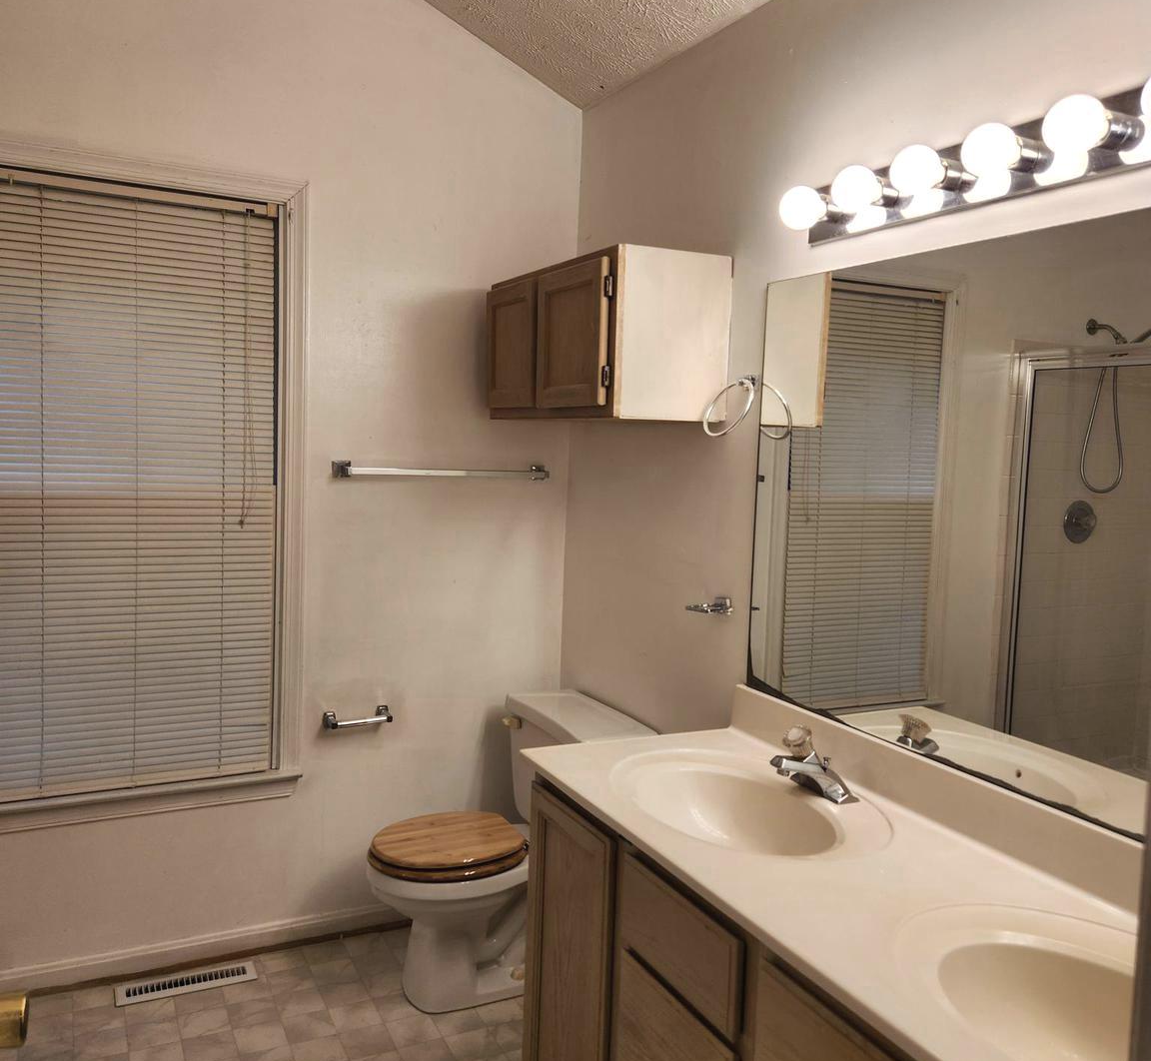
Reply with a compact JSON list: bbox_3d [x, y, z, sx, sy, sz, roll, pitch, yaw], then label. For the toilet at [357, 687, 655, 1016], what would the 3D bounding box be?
[{"bbox_3d":[-0.210,0.859,2.742,0.693,0.712,0.484,-1,6,-26],"label":"toilet"}]

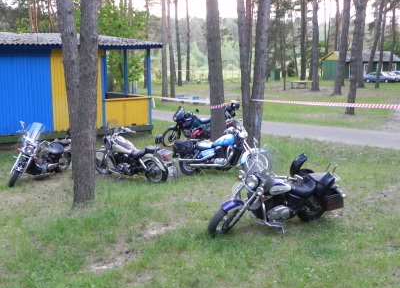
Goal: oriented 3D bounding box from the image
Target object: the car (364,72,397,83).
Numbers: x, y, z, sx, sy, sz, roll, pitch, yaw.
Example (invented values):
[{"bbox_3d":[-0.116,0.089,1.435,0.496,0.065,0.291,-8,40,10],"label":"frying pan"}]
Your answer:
[{"bbox_3d":[24.610,-9.084,72.896,4.250,1.400,1.680,2,9,12],"label":"car"}]

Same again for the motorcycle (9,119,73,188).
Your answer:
[{"bbox_3d":[-3.680,0.165,12.283,0.920,1.330,2.350,4,9,24],"label":"motorcycle"}]

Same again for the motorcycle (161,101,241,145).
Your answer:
[{"bbox_3d":[-0.042,-0.563,18.037,2.270,1.420,0.850,-2,9,-12],"label":"motorcycle"}]

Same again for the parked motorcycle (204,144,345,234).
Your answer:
[{"bbox_3d":[1.141,0.674,8.235,2.420,1.330,0.920,-4,9,-24],"label":"parked motorcycle"}]

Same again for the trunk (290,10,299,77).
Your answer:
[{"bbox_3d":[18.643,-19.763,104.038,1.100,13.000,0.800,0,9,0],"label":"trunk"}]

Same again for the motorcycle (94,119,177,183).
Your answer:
[{"bbox_3d":[-1.620,0.190,12.230,2.400,1.300,0.920,6,10,36],"label":"motorcycle"}]

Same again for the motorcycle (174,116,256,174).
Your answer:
[{"bbox_3d":[0.550,0.134,12.773,2.400,1.270,0.900,0,9,2],"label":"motorcycle"}]

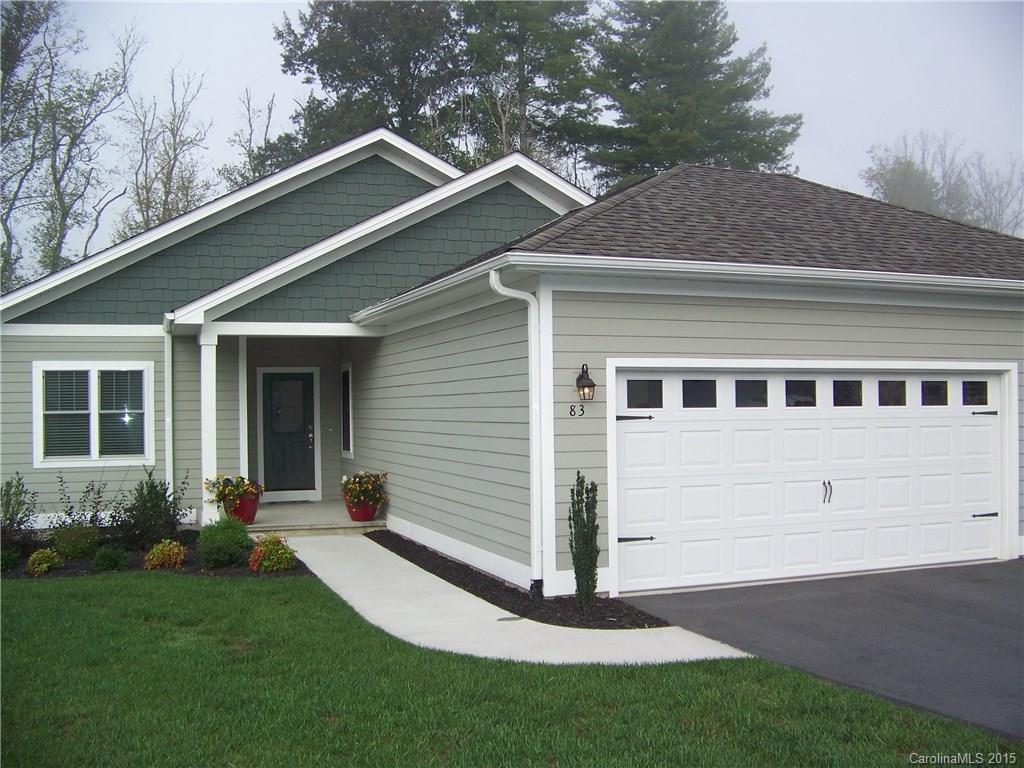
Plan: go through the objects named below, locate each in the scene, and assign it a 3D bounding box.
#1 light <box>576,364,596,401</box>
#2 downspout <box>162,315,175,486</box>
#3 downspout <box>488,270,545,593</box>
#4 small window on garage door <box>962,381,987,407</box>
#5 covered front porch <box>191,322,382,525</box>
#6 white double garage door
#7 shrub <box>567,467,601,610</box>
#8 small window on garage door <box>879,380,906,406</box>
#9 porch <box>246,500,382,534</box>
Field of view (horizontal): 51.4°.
[{"bbox_3d":[0.662,-0.017,9.677,0.170,0.328,0.220,0,-1,-21],"label":"light"},{"bbox_3d":[-5.150,0.523,15.978,0.130,2.950,0.100,0,-1,-21],"label":"downspout"},{"bbox_3d":[0.031,0.461,9.732,0.450,2.990,0.110,0,-1,-21],"label":"downspout"},{"bbox_3d":[5.059,0.103,11.621,0.363,0.278,0.040,0,-1,-21],"label":"small window on garage door"},{"bbox_3d":[-3.592,0.609,16.340,2.530,2.780,3.550,0,-1,-21],"label":"covered front porch"},{"bbox_3d":[3.236,0.903,10.868,4.790,2.135,0.100,0,-1,-21],"label":"white double garage door"},{"bbox_3d":[0.635,1.376,9.325,0.270,1.240,0.270,0,-1,0],"label":"shrub"},{"bbox_3d":[4.005,0.103,11.200,0.363,0.278,0.040,0,-1,-21],"label":"small window on garage door"},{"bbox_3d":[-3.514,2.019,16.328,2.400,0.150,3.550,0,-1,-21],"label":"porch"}]

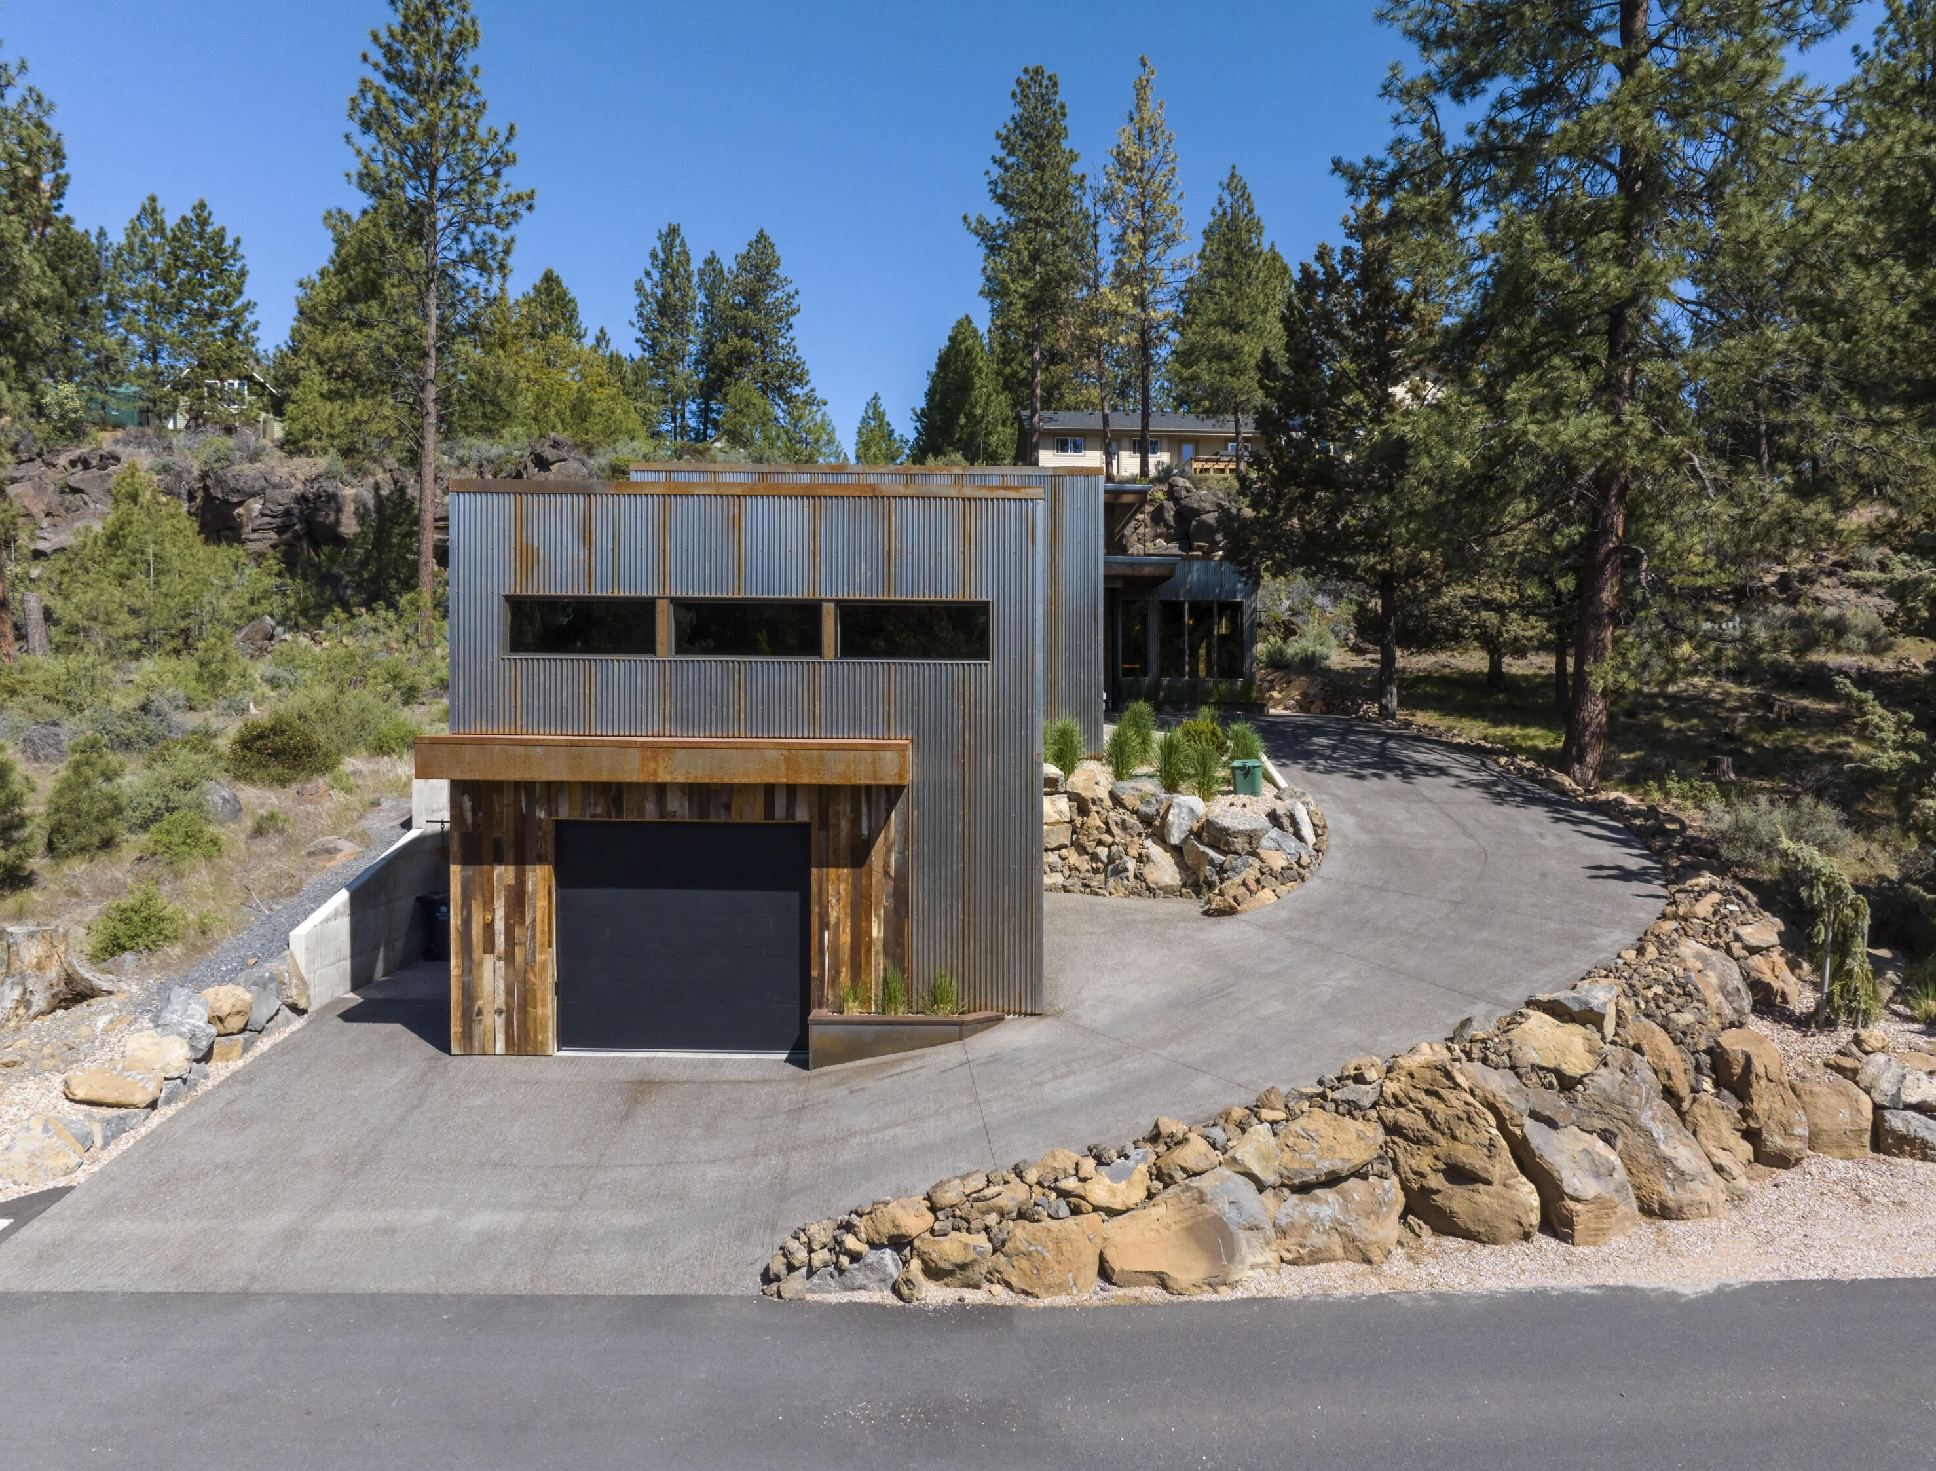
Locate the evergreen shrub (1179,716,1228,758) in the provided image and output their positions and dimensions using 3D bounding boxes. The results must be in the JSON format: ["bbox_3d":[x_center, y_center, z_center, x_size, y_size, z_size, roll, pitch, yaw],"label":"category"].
[{"bbox_3d":[4.396,0.043,25.400,0.916,0.802,0.916,0,0,0],"label":"evergreen shrub"}]

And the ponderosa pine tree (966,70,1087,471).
[{"bbox_3d":[2.474,-19.352,57.000,5.013,17.294,4.800,0,1,0],"label":"ponderosa pine tree"}]

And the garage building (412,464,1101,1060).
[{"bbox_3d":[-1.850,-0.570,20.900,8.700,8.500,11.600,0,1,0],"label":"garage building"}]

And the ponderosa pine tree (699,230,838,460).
[{"bbox_3d":[-12.265,-24.065,84.000,7.927,14.301,7.531,0,0,0],"label":"ponderosa pine tree"}]

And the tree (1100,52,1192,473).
[{"bbox_3d":[8.856,-23.278,68.000,4.447,21.161,4.447,0,0,0],"label":"tree"}]

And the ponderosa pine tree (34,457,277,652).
[{"bbox_3d":[-20.896,-4.481,35.000,5.998,5.053,5.000,0,1,0],"label":"ponderosa pine tree"}]

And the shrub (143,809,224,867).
[{"bbox_3d":[-11.466,1.481,19.900,1.046,0.805,0.994,0,0,0],"label":"shrub"}]

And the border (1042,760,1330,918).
[{"bbox_3d":[3.350,1.584,22.400,5.000,2.200,4.400,0,1,0],"label":"border"}]

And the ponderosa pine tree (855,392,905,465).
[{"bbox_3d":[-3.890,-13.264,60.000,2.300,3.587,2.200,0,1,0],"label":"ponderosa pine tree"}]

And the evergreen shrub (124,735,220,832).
[{"bbox_3d":[-13.329,0.810,22.800,1.594,1.646,1.500,0,1,0],"label":"evergreen shrub"}]

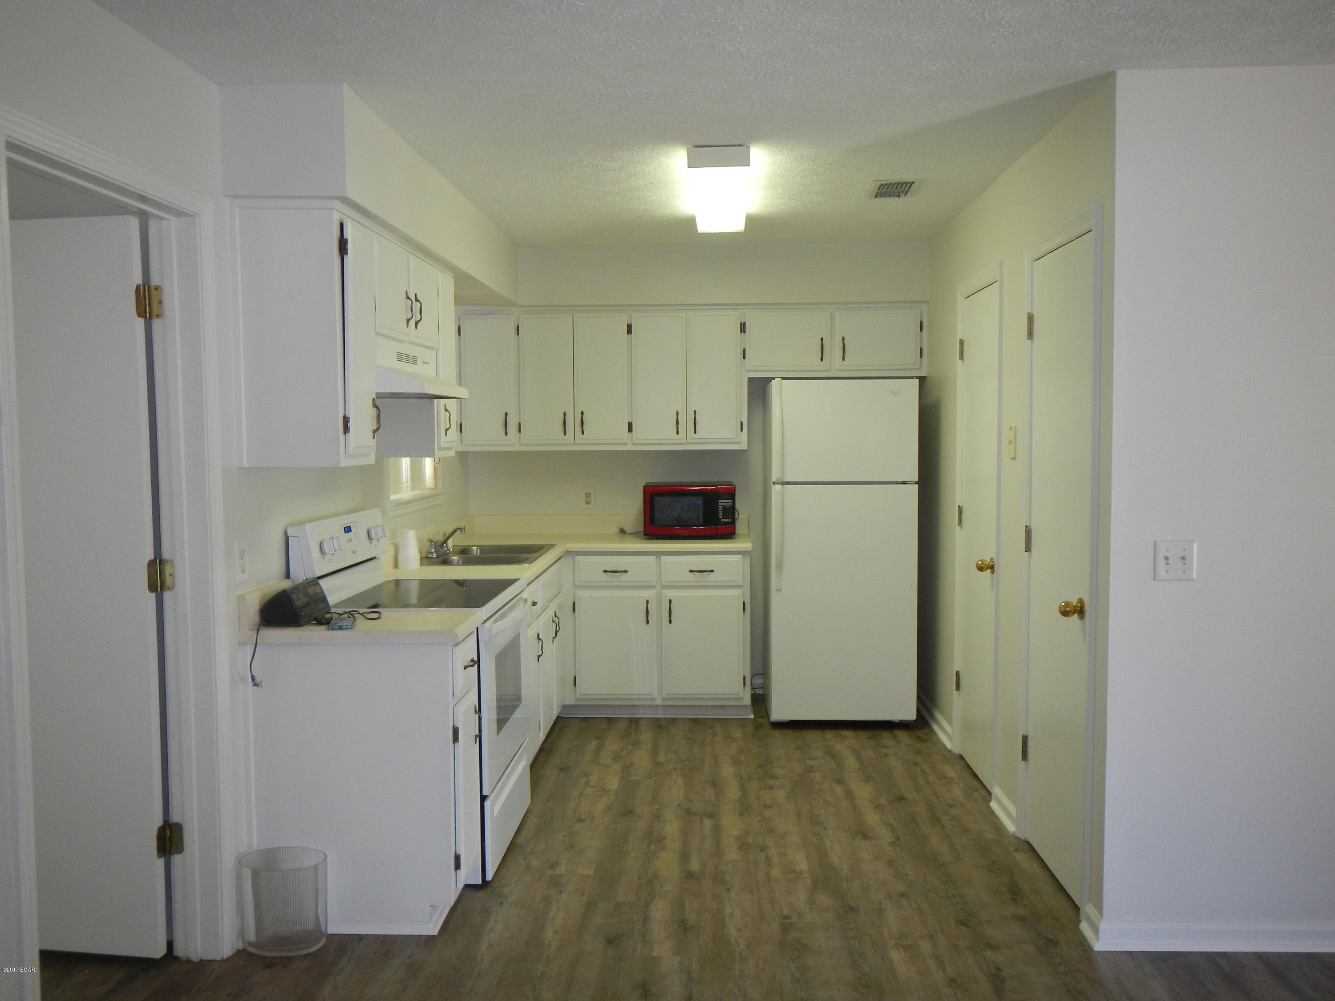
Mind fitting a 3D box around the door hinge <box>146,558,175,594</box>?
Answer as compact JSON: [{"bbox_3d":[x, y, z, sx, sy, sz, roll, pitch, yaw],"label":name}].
[{"bbox_3d":[-1.385,0.205,2.951,0.078,0.095,0.030,0,4,2],"label":"door hinge"}]

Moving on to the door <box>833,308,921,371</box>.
[{"bbox_3d":[1.097,-0.838,5.629,0.446,0.312,0.022,0,4,2],"label":"door"}]

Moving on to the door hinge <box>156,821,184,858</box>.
[{"bbox_3d":[-1.388,0.954,3.017,0.055,0.092,0.045,0,4,3],"label":"door hinge"}]

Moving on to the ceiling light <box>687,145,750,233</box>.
[{"bbox_3d":[0.203,-1.206,4.258,0.210,0.082,1.230,0,4,2],"label":"ceiling light"}]

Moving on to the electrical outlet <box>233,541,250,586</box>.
[{"bbox_3d":[-1.231,0.178,3.140,0.010,0.122,0.080,0,4,3],"label":"electrical outlet"}]

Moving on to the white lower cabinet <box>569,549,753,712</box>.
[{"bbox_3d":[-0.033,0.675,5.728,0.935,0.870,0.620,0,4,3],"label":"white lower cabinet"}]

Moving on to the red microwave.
[{"bbox_3d":[0.123,0.053,5.776,0.470,0.278,0.370,0,4,3],"label":"red microwave"}]

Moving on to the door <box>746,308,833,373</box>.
[{"bbox_3d":[0.635,-0.832,5.669,0.443,0.301,0.028,0,4,3],"label":"door"}]

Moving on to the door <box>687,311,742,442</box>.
[{"bbox_3d":[0.252,-0.642,5.700,0.277,0.677,0.028,0,4,3],"label":"door"}]

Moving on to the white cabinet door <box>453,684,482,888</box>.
[{"bbox_3d":[-0.608,0.852,3.282,0.024,0.535,0.262,0,4,3],"label":"white cabinet door"}]

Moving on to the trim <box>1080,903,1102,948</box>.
[{"bbox_3d":[1.226,1.228,3.126,0.022,0.088,0.148,0,4,3],"label":"trim"}]

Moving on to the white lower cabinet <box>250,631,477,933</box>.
[{"bbox_3d":[-0.908,0.840,3.310,0.625,0.870,0.300,0,4,3],"label":"white lower cabinet"}]

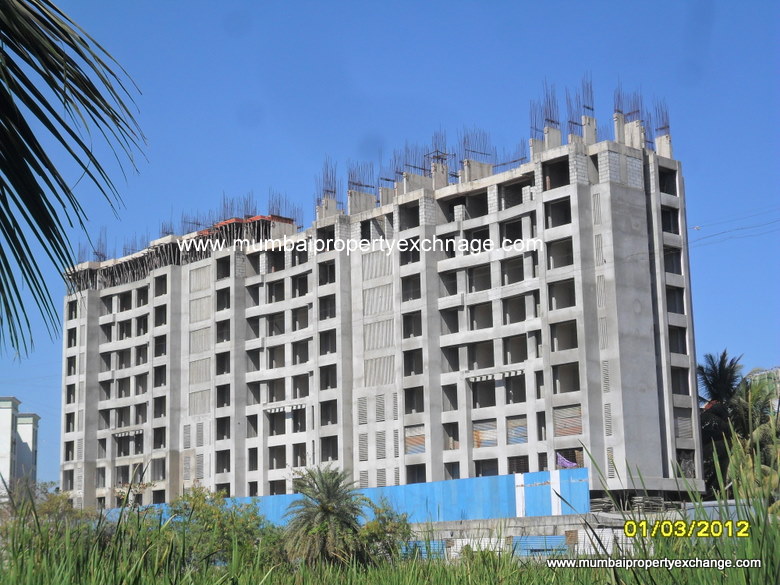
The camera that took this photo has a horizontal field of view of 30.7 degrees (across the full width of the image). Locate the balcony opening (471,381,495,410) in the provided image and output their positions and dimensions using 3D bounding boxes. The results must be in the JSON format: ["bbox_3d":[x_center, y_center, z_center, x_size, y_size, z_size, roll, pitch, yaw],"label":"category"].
[{"bbox_3d":[7.391,7.764,108.819,0.500,2.160,2.380,9,-15,-43],"label":"balcony opening"}]

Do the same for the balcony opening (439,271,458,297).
[{"bbox_3d":[4.593,-0.634,107.996,0.450,1.982,1.962,9,-15,-42],"label":"balcony opening"}]

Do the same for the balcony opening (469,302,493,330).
[{"bbox_3d":[7.089,1.851,106.479,0.700,1.899,2.398,9,-15,-42],"label":"balcony opening"}]

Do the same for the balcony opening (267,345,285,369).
[{"bbox_3d":[-10.067,5.859,127.633,0.500,2.030,2.650,9,-15,-43],"label":"balcony opening"}]

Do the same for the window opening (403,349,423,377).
[{"bbox_3d":[1.974,5.548,111.950,0.300,2.010,2.090,9,-15,-43],"label":"window opening"}]

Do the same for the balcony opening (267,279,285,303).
[{"bbox_3d":[-9.828,-0.050,124.219,0.450,1.972,2.417,9,-15,-42],"label":"balcony opening"}]

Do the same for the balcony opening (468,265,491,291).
[{"bbox_3d":[7.021,-1.036,107.089,0.700,1.956,2.348,9,-15,-42],"label":"balcony opening"}]

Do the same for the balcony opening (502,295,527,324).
[{"bbox_3d":[9.215,1.326,103.921,0.350,1.959,2.224,9,-15,-42],"label":"balcony opening"}]

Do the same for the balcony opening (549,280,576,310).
[{"bbox_3d":[11.980,0.180,97.941,0.450,1.972,2.455,9,-15,-42],"label":"balcony opening"}]

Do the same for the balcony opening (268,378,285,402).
[{"bbox_3d":[-9.680,8.514,123.611,0.350,1.927,2.358,9,-15,-42],"label":"balcony opening"}]

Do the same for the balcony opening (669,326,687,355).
[{"bbox_3d":[20.846,3.564,103.747,1.960,1.960,0.500,8,-14,-40],"label":"balcony opening"}]

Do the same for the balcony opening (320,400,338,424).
[{"bbox_3d":[-4.819,9.877,115.838,0.350,1.967,2.056,9,-15,-42],"label":"balcony opening"}]

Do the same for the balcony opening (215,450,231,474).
[{"bbox_3d":[-15.021,15.442,129.289,0.300,2.009,2.094,9,-15,-42],"label":"balcony opening"}]

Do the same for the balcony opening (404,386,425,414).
[{"bbox_3d":[2.124,8.336,108.849,0.700,1.959,2.104,9,-15,-42],"label":"balcony opening"}]

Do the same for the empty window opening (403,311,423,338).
[{"bbox_3d":[1.901,2.644,112.702,0.300,2.009,2.149,9,-15,-42],"label":"empty window opening"}]

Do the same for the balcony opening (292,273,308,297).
[{"bbox_3d":[-7.535,-0.529,124.826,0.900,1.860,2.130,9,-15,-42],"label":"balcony opening"}]

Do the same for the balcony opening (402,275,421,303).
[{"bbox_3d":[1.770,-0.309,109.324,0.450,1.982,2.185,9,-15,-42],"label":"balcony opening"}]

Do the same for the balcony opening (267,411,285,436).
[{"bbox_3d":[-9.866,11.796,127.185,0.500,2.060,2.240,9,-15,-43],"label":"balcony opening"}]

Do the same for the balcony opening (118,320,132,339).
[{"bbox_3d":[-26.519,3.868,142.953,0.350,1.924,2.410,9,-15,-42],"label":"balcony opening"}]

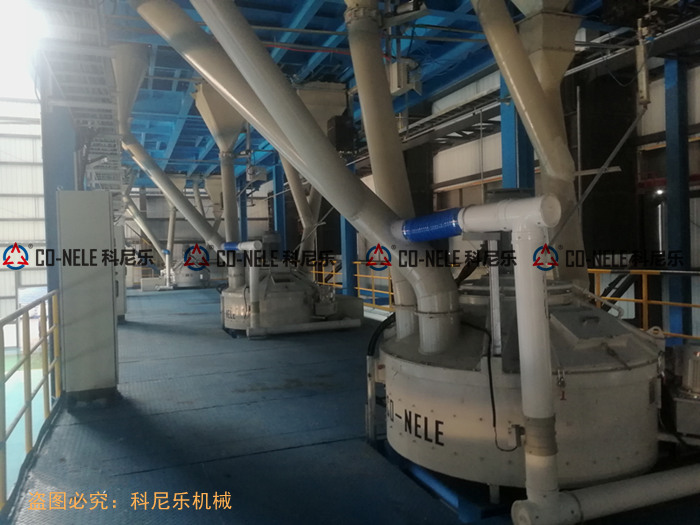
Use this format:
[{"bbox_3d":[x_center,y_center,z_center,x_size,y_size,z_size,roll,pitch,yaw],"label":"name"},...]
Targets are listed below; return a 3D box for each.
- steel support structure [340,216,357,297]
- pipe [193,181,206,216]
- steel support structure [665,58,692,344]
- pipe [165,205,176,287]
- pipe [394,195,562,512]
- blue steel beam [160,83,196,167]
[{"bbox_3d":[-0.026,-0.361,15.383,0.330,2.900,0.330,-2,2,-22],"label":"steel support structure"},{"bbox_3d":[-6.857,-2.908,25.000,0.280,1.750,0.280,-13,0,-21],"label":"pipe"},{"bbox_3d":[4.491,-0.830,7.475,0.200,3.800,0.200,-2,1,-22],"label":"steel support structure"},{"bbox_3d":[-7.945,-0.731,24.200,0.360,3.550,0.360,3,0,-22],"label":"pipe"},{"bbox_3d":[0.670,0.451,3.366,0.180,1.580,1.600,-2,1,-22],"label":"pipe"},{"bbox_3d":[-5.340,-3.841,16.517,0.270,0.350,11.423,-2,2,-22],"label":"blue steel beam"}]

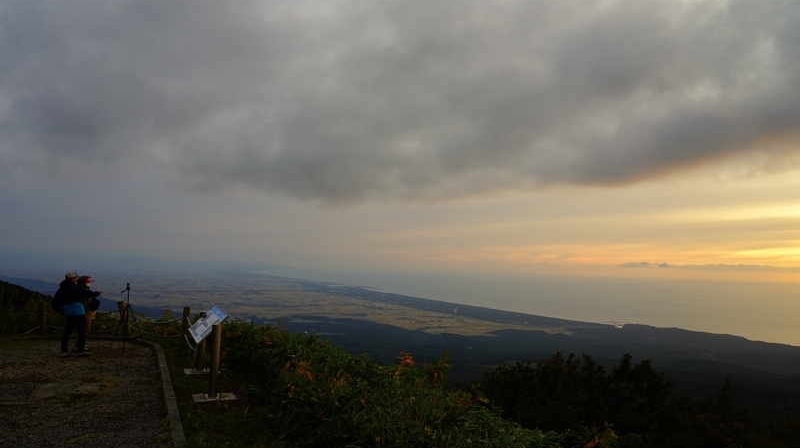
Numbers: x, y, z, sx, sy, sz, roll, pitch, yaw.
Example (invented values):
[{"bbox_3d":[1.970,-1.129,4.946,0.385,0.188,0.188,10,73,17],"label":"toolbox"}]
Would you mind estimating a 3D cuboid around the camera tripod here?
[{"bbox_3d":[-5.930,2.040,11.650,0.720,1.440,0.700,4,-5,-28],"label":"camera tripod"}]

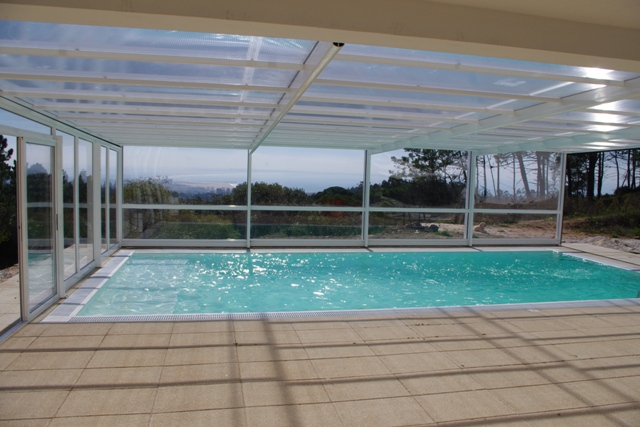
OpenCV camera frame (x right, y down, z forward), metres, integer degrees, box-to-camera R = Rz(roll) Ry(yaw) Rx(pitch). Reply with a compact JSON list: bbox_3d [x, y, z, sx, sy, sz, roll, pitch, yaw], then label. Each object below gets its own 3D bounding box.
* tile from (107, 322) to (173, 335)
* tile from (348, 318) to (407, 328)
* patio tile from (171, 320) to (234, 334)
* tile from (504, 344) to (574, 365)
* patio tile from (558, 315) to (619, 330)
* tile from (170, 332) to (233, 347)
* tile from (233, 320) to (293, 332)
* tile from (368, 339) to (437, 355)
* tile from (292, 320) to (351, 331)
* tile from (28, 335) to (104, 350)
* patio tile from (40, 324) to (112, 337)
[{"bbox_3d":[-1.774,1.161,4.794,0.600,0.035,0.400,1,5,-12],"label":"tile"},{"bbox_3d":[0.592,1.196,5.245,0.600,0.040,0.400,1,5,-12],"label":"tile"},{"bbox_3d":[-1.183,1.172,4.909,0.600,0.035,0.400,1,5,-12],"label":"patio tile"},{"bbox_3d":[1.992,1.295,4.360,0.600,0.040,0.400,1,5,-12],"label":"tile"},{"bbox_3d":[3.037,1.256,5.484,0.600,0.035,0.400,1,5,-12],"label":"patio tile"},{"bbox_3d":[-1.088,1.197,4.480,0.600,0.040,0.400,1,5,-12],"label":"tile"},{"bbox_3d":[-0.586,1.178,4.990,0.600,0.040,0.400,1,5,-12],"label":"tile"},{"bbox_3d":[0.765,1.266,4.522,0.600,0.035,0.400,1,5,-12],"label":"tile"},{"bbox_3d":[0.003,1.188,5.117,0.600,0.040,0.400,1,5,-12],"label":"tile"},{"bbox_3d":[-2.237,1.167,4.250,0.600,0.040,0.400,1,5,-12],"label":"tile"},{"bbox_3d":[-2.360,1.150,4.688,0.600,0.035,0.400,1,5,-12],"label":"patio tile"}]

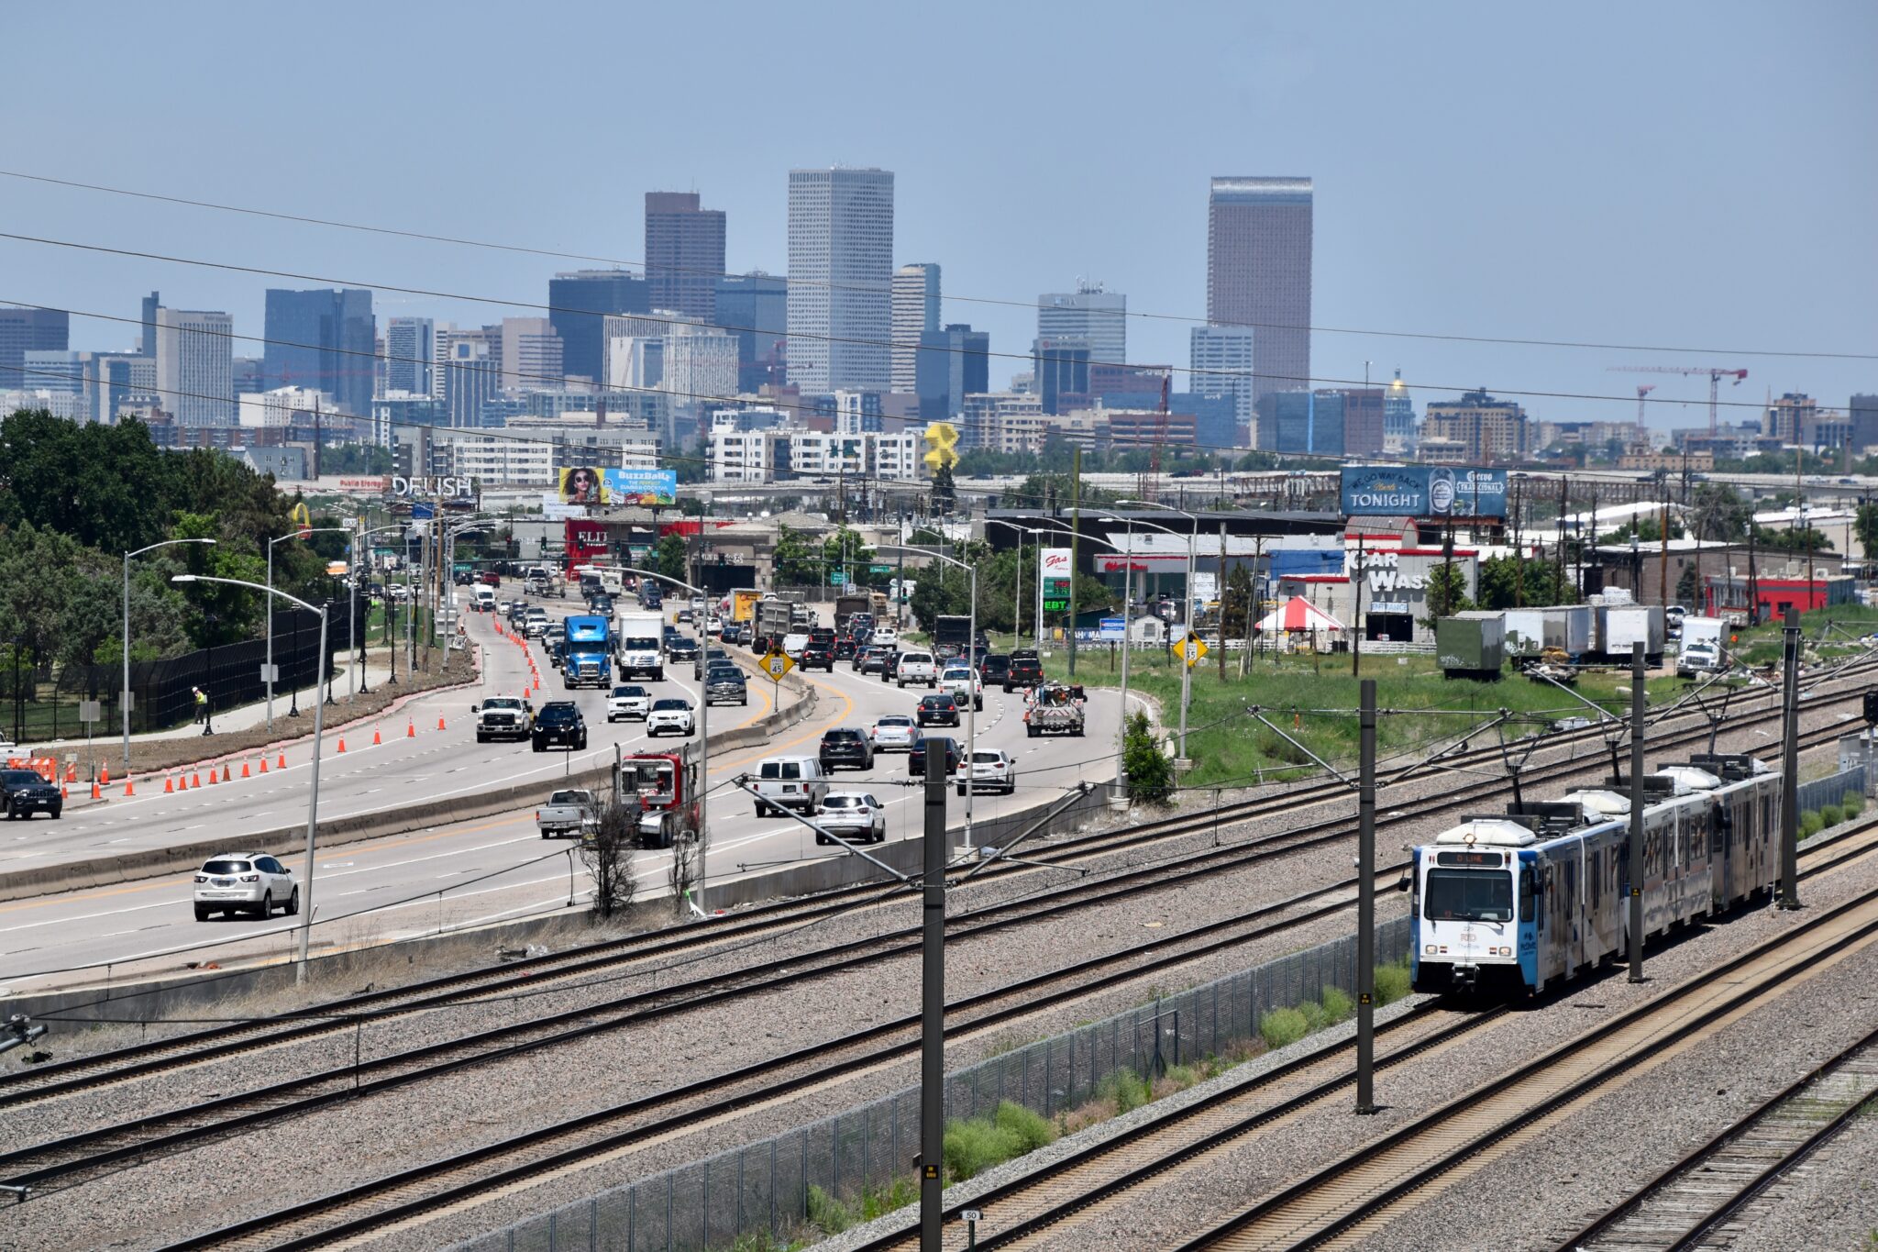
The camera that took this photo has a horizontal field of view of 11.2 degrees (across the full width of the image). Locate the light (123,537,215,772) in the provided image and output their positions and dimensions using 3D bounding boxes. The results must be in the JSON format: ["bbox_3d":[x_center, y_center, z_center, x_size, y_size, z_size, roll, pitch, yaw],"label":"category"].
[{"bbox_3d":[-29.811,1.138,370.000,3.550,9.050,0.350,0,1,5],"label":"light"}]

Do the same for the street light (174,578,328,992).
[{"bbox_3d":[-15.551,3.397,213.900,3.550,9.200,0.350,2,1,10],"label":"street light"}]

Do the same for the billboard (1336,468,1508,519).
[{"bbox_3d":[43.650,-12.019,858.000,14.800,4.500,0.700,0,1,3],"label":"billboard"}]

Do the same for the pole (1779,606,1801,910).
[{"bbox_3d":[22.209,3.457,249.000,0.450,7.900,0.450,1,1,10],"label":"pole"}]

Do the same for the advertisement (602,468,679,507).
[{"bbox_3d":[-37.036,-17.229,1187.000,9.200,4.450,0.600,0,1,-2],"label":"advertisement"}]

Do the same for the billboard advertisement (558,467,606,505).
[{"bbox_3d":[-44.333,-17.339,1187.000,5.700,4.450,0.600,0,1,-2],"label":"billboard advertisement"}]

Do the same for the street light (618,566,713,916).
[{"bbox_3d":[-7.760,2.994,248.700,3.400,9.050,0.350,1,1,10],"label":"street light"}]

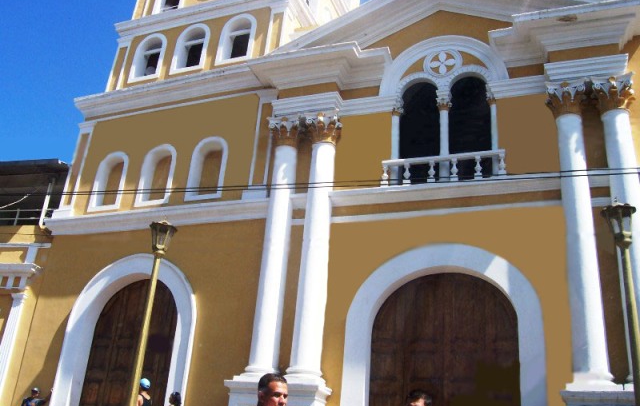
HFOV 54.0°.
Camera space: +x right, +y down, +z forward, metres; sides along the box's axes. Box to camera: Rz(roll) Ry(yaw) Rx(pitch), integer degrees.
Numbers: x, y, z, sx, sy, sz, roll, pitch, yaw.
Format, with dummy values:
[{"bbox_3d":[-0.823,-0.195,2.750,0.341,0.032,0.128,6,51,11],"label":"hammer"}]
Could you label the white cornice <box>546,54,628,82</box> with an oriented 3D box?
[{"bbox_3d":[5.947,-2.831,14.026,1.730,0.420,0.750,-5,-26,22],"label":"white cornice"}]

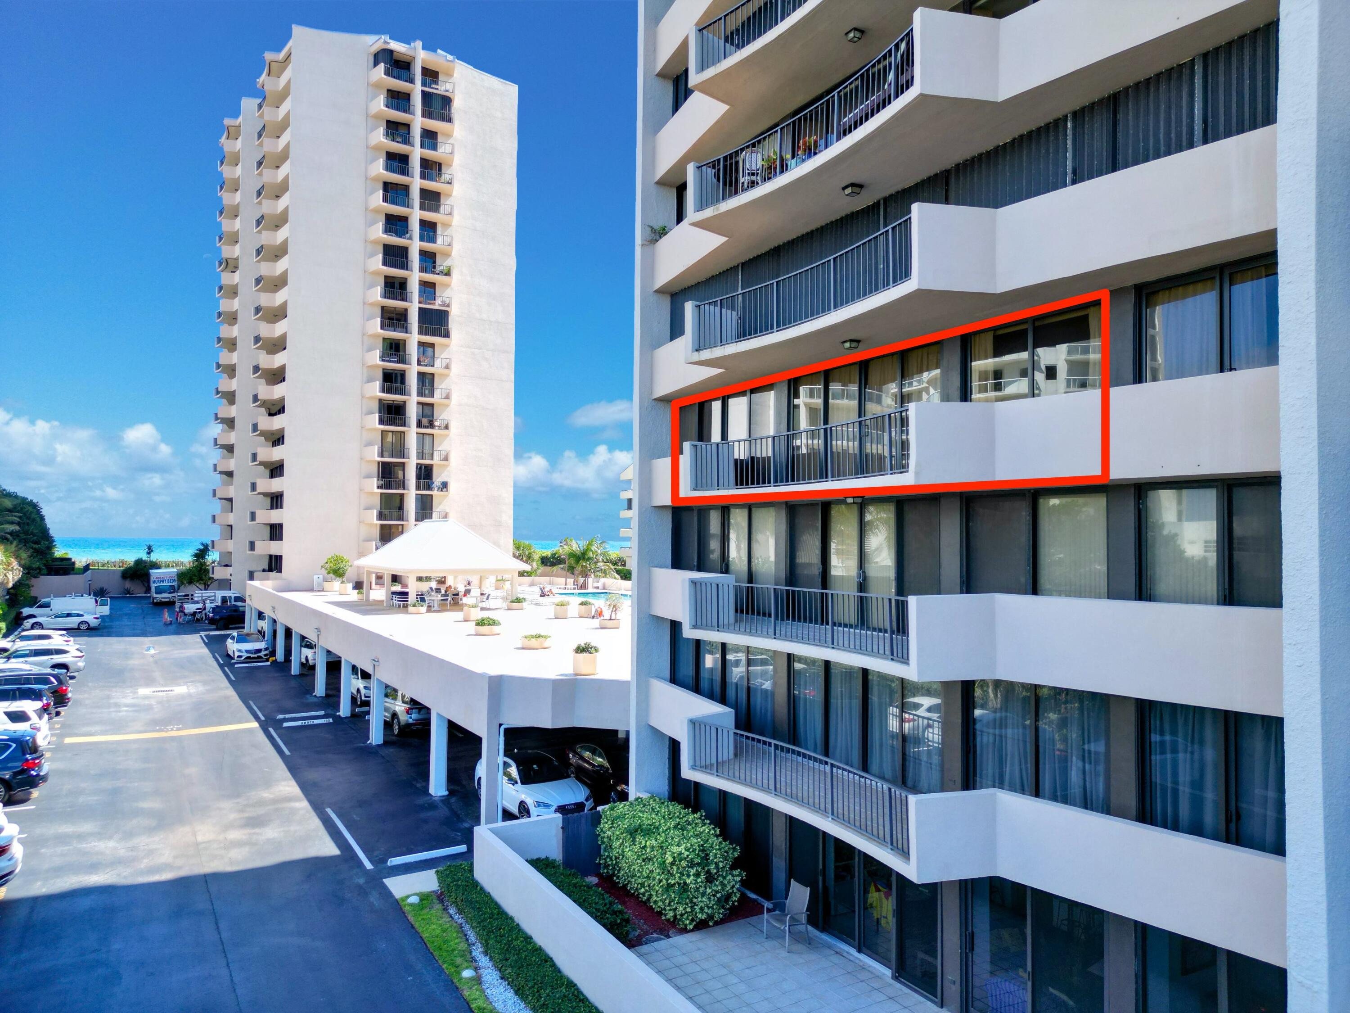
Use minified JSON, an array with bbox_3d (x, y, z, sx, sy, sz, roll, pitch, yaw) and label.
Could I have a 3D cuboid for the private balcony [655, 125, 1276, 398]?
[{"bbox_3d":[2.609,-3.389,15.804,2.250,1.192,14.750,2,-2,-30],"label":"private balcony"}]

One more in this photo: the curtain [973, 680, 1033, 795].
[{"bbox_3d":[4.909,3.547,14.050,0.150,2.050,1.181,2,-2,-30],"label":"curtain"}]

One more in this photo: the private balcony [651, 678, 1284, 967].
[{"bbox_3d":[2.438,4.541,15.980,2.332,1.089,14.689,2,-2,-29],"label":"private balcony"}]

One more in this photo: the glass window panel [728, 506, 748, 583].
[{"bbox_3d":[1.425,1.165,20.738,0.120,2.292,0.795,2,-2,-29],"label":"glass window panel"}]

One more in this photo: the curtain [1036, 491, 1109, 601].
[{"bbox_3d":[5.609,0.943,13.244,0.120,2.266,1.113,2,-2,-29],"label":"curtain"}]

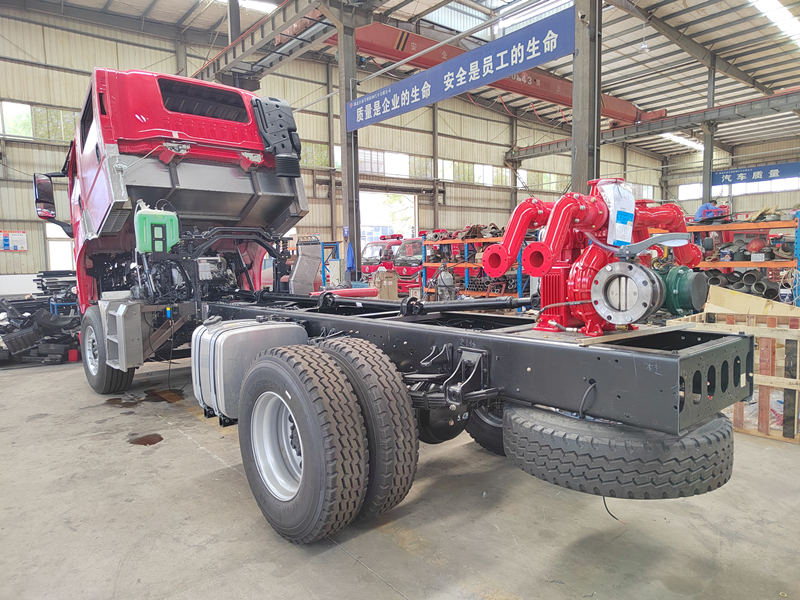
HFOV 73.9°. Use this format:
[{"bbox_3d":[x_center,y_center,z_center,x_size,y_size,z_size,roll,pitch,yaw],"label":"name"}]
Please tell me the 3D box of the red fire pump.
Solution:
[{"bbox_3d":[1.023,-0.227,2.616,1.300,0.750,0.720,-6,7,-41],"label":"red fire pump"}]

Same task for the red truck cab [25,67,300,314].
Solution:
[{"bbox_3d":[-2.973,-1.284,7.188,2.500,2.200,2.500,-6,-18,-41],"label":"red truck cab"}]

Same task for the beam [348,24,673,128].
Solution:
[{"bbox_3d":[5.178,-8.662,21.225,19.400,1.050,0.450,-5,7,-39],"label":"beam"}]

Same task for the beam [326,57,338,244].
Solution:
[{"bbox_3d":[-3.284,-6.373,26.009,0.260,10.000,0.260,-5,7,-39],"label":"beam"}]

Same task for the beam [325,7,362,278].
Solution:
[{"bbox_3d":[-1.087,-3.095,12.365,0.300,6.800,0.300,-5,7,-39],"label":"beam"}]

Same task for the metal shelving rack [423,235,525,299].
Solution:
[{"bbox_3d":[2.010,-0.825,14.848,0.620,2.120,3.650,-5,7,-39],"label":"metal shelving rack"}]

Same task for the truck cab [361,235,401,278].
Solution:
[{"bbox_3d":[-0.423,-1.554,20.752,1.750,1.900,1.900,-5,7,-39],"label":"truck cab"}]

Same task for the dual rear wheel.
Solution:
[{"bbox_3d":[-0.468,0.795,3.139,0.630,1.060,1.060,-6,7,-41],"label":"dual rear wheel"}]

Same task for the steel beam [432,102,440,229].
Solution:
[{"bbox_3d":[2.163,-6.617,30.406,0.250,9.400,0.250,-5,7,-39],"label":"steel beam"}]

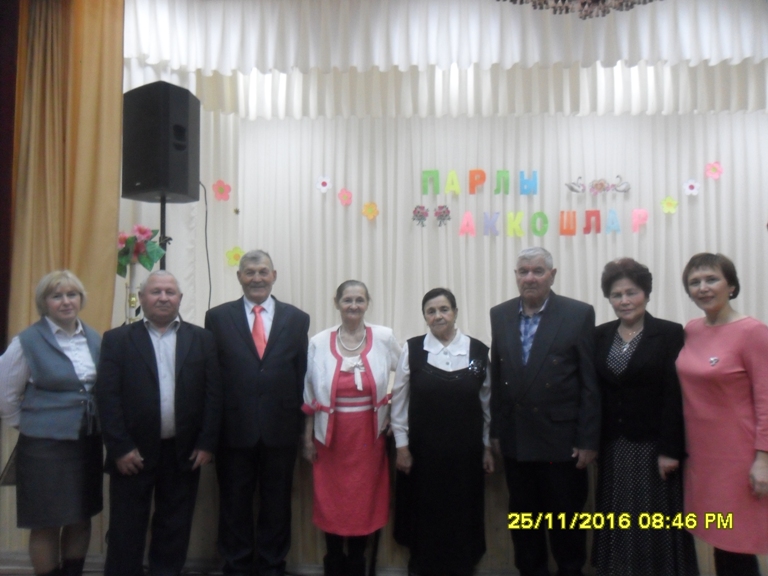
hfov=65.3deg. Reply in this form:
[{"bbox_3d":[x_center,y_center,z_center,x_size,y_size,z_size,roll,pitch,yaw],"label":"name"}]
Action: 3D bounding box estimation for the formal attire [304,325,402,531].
[{"bbox_3d":[-0.155,0.672,2.890,0.465,0.990,0.290,0,-2,-2],"label":"formal attire"}]

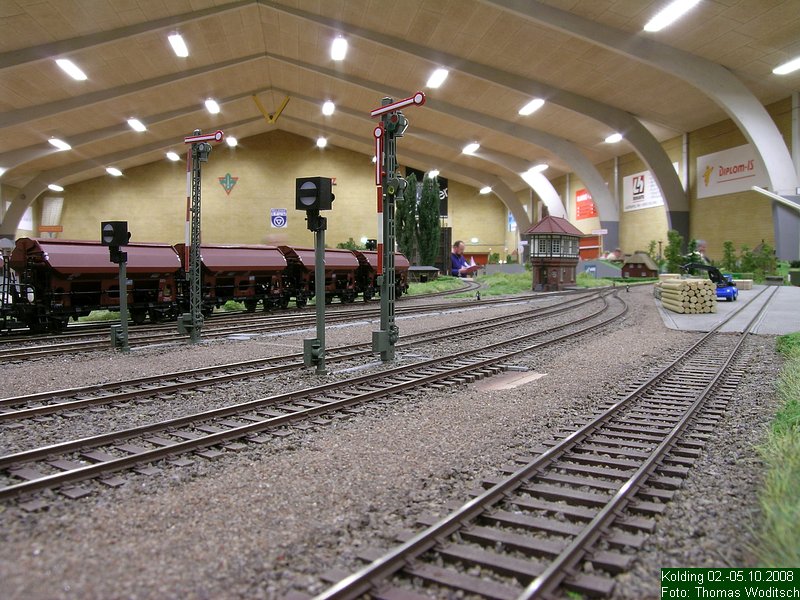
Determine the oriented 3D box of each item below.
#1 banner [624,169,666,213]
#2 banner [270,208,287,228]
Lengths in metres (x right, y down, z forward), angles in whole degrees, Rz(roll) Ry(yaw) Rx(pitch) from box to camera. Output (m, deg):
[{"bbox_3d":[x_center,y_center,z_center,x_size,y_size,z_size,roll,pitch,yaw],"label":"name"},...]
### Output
[{"bbox_3d":[8.218,-3.652,21.384,0.030,1.246,3.459,-1,3,-9],"label":"banner"},{"bbox_3d":[-6.461,-4.365,34.682,0.849,1.042,0.030,-1,3,-9],"label":"banner"}]

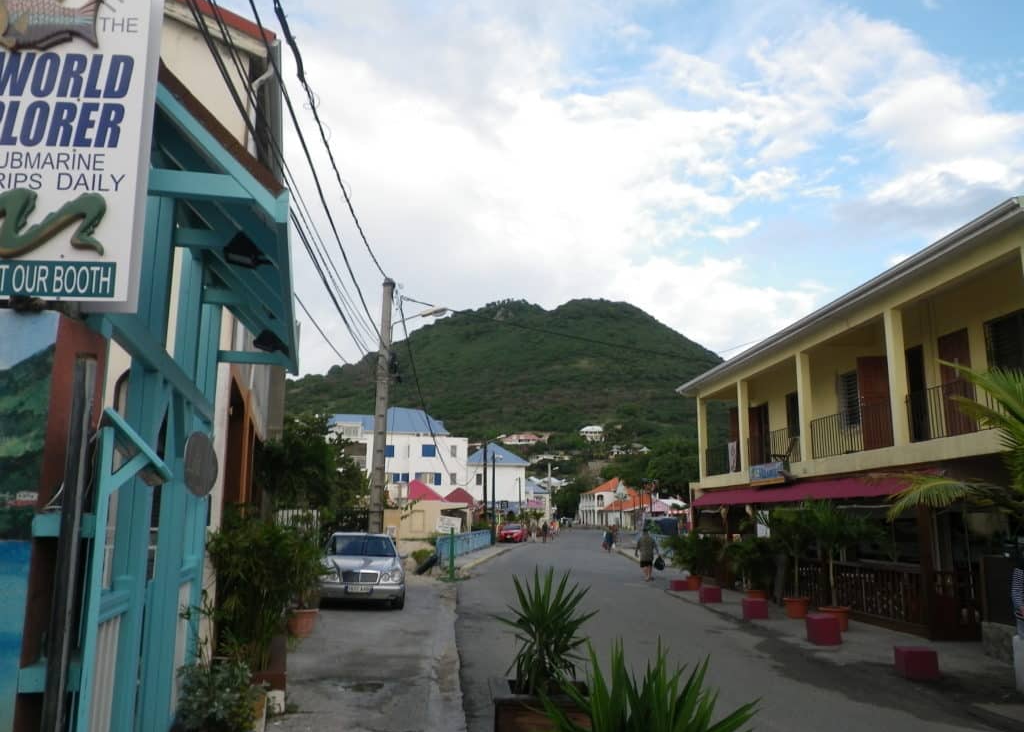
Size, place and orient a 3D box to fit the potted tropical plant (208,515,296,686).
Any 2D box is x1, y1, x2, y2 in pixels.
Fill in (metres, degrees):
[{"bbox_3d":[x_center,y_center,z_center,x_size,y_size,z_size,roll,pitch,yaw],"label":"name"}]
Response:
[{"bbox_3d":[-2.531,2.255,8.021,0.750,1.646,0.800,0,-11,3],"label":"potted tropical plant"}]

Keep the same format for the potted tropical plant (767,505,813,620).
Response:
[{"bbox_3d":[5.262,3.637,15.650,0.920,2.100,0.920,0,-11,0],"label":"potted tropical plant"}]

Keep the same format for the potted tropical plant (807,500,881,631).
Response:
[{"bbox_3d":[5.496,3.306,13.734,1.100,2.125,1.150,1,-11,-3],"label":"potted tropical plant"}]

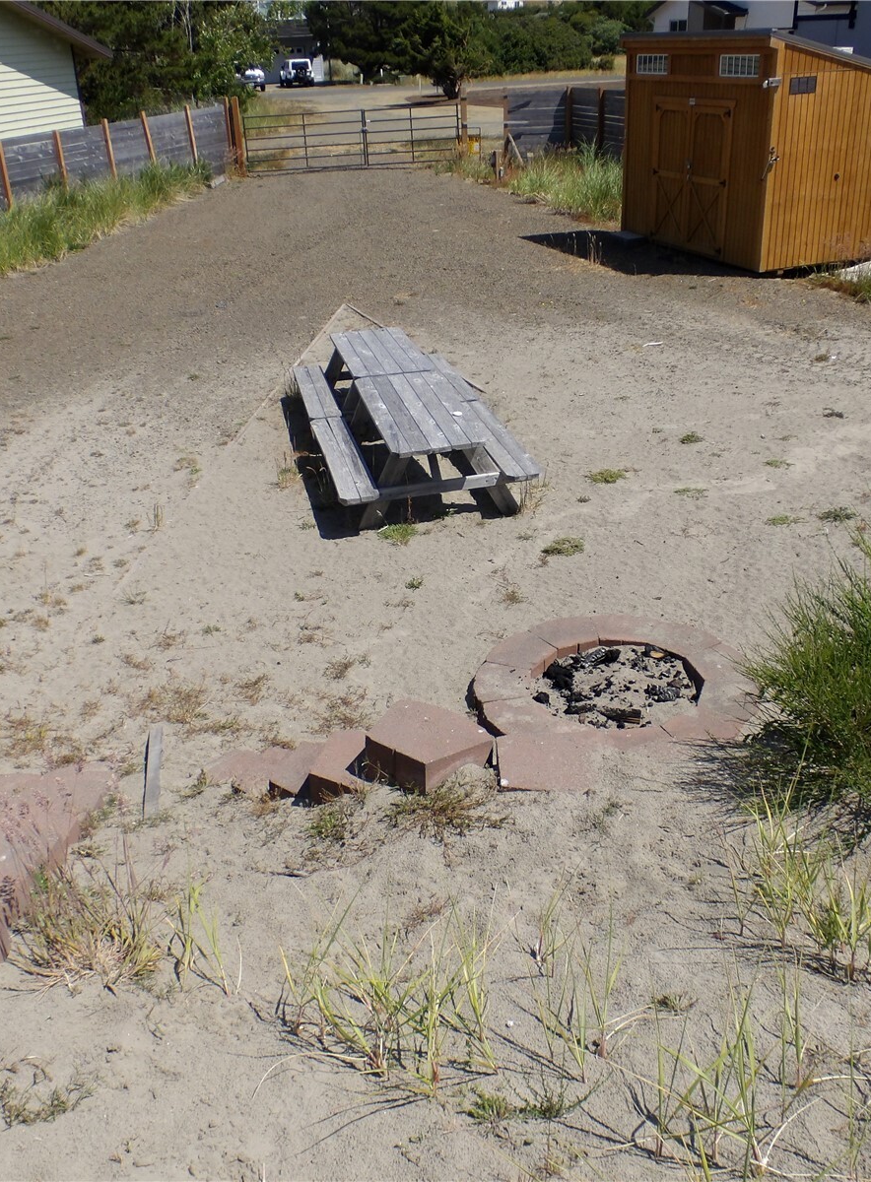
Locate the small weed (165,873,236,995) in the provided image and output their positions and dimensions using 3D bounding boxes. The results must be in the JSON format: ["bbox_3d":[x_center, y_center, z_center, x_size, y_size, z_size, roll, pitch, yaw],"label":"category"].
[{"bbox_3d":[-0.603,0.896,2.833,0.165,0.319,0.134,-11,28,-15],"label":"small weed"}]

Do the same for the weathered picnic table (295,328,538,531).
[{"bbox_3d":[-0.321,-1.498,9.673,1.518,0.750,3.672,-8,27,-9],"label":"weathered picnic table"}]

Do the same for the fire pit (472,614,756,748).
[{"bbox_3d":[0.949,0.544,5.812,1.469,0.160,1.469,-4,27,0],"label":"fire pit"}]

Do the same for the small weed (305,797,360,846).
[{"bbox_3d":[-0.441,0.991,4.743,0.246,0.151,0.209,-7,27,-7],"label":"small weed"}]

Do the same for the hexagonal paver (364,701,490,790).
[{"bbox_3d":[-0.044,0.593,4.187,0.469,0.157,0.328,19,35,37],"label":"hexagonal paver"}]

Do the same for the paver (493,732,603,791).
[{"bbox_3d":[0.544,0.868,5.212,0.440,0.120,0.400,-1,27,6],"label":"paver"}]

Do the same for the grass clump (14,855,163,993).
[{"bbox_3d":[-0.932,0.886,2.936,0.371,0.258,0.309,-14,29,-21],"label":"grass clump"}]

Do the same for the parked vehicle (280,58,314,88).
[{"bbox_3d":[-10.238,-37.984,79.922,1.870,1.840,4.300,-9,28,-12],"label":"parked vehicle"}]

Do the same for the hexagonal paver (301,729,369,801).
[{"bbox_3d":[-0.276,0.735,4.296,0.469,0.157,0.328,13,31,29],"label":"hexagonal paver"}]

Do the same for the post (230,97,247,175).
[{"bbox_3d":[-5.086,-11.741,28.275,0.150,1.860,0.150,-6,27,-6],"label":"post"}]

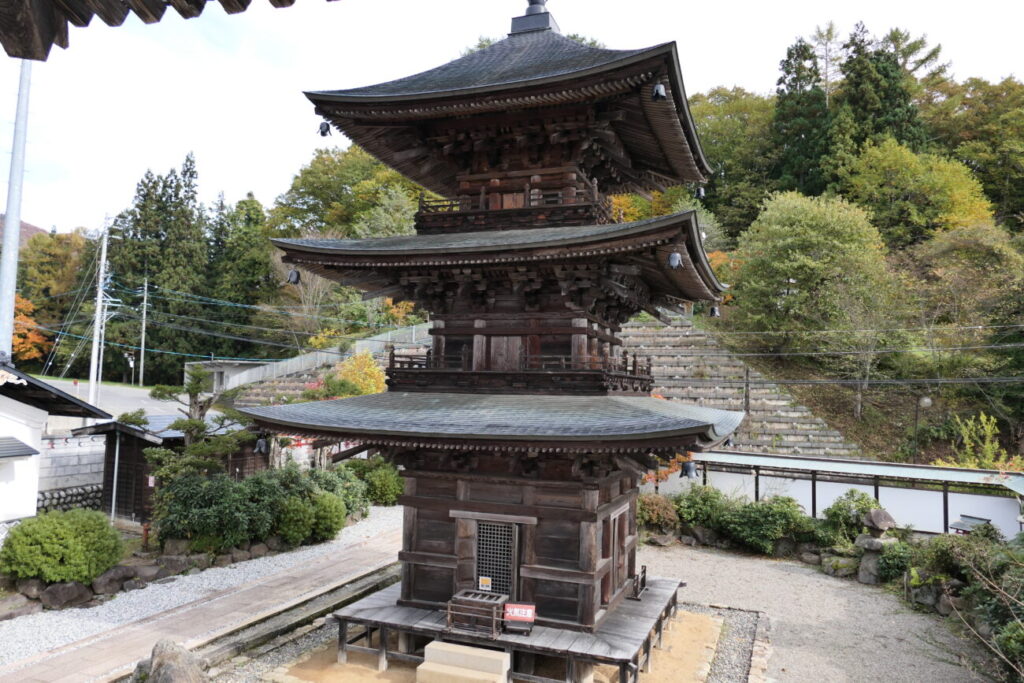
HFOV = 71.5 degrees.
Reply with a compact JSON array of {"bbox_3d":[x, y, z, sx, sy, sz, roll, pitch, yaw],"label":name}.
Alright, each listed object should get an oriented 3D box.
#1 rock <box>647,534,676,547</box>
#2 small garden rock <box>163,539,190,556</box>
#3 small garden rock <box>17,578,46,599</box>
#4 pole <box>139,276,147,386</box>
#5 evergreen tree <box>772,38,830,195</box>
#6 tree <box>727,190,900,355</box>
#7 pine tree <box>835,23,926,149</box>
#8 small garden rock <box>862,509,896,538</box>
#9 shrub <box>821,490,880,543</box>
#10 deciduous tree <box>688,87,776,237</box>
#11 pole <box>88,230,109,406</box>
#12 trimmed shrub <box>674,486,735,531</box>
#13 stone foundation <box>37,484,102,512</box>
[{"bbox_3d":[4.372,5.820,20.800,0.860,0.310,0.550,1,-4,12],"label":"rock"},{"bbox_3d":[-8.020,4.924,17.000,0.630,0.370,0.480,6,-6,-43],"label":"small garden rock"},{"bbox_3d":[-9.459,4.862,14.000,0.450,0.360,0.520,-2,-6,42],"label":"small garden rock"},{"bbox_3d":[-26.497,-0.717,51.000,0.300,7.800,0.300,4,-5,-27],"label":"pole"},{"bbox_3d":[25.238,-19.179,62.000,5.000,14.600,5.000,0,-4,22],"label":"evergreen tree"},{"bbox_3d":[18.591,-4.021,44.000,9.600,9.600,8.800,0,-4,23],"label":"tree"},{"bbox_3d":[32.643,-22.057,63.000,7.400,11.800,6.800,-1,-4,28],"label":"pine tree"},{"bbox_3d":[9.766,4.837,18.900,0.900,0.760,0.750,-1,-4,27],"label":"small garden rock"},{"bbox_3d":[9.212,4.762,19.297,1.600,1.450,1.400,-1,-5,25],"label":"shrub"},{"bbox_3d":[17.901,-14.516,58.000,7.600,12.000,7.000,0,-4,17],"label":"deciduous tree"},{"bbox_3d":[-21.512,-0.832,37.000,0.400,10.100,0.400,4,-4,-30],"label":"pole"},{"bbox_3d":[5.710,4.965,21.097,1.750,1.400,1.500,0,-4,15],"label":"trimmed shrub"},{"bbox_3d":[-15.572,5.575,24.945,0.500,0.850,2.600,0,-4,21],"label":"stone foundation"}]

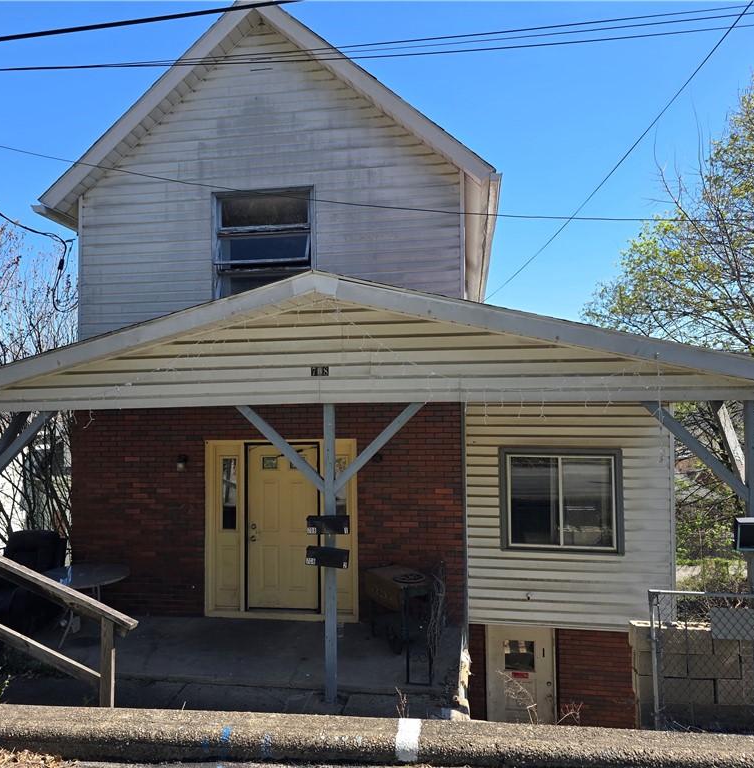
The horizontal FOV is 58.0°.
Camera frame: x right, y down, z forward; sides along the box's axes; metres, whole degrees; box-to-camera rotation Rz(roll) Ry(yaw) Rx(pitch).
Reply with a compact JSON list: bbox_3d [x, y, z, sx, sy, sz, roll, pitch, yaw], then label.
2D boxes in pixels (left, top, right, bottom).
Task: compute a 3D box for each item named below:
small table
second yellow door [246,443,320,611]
[{"bbox_3d":[-3.447,2.586,8.020,1.000,0.720,1.000,-1,-3,10],"label":"small table"},{"bbox_3d":[-1.200,1.802,8.589,0.967,2.095,0.090,-1,-3,10],"label":"second yellow door"}]

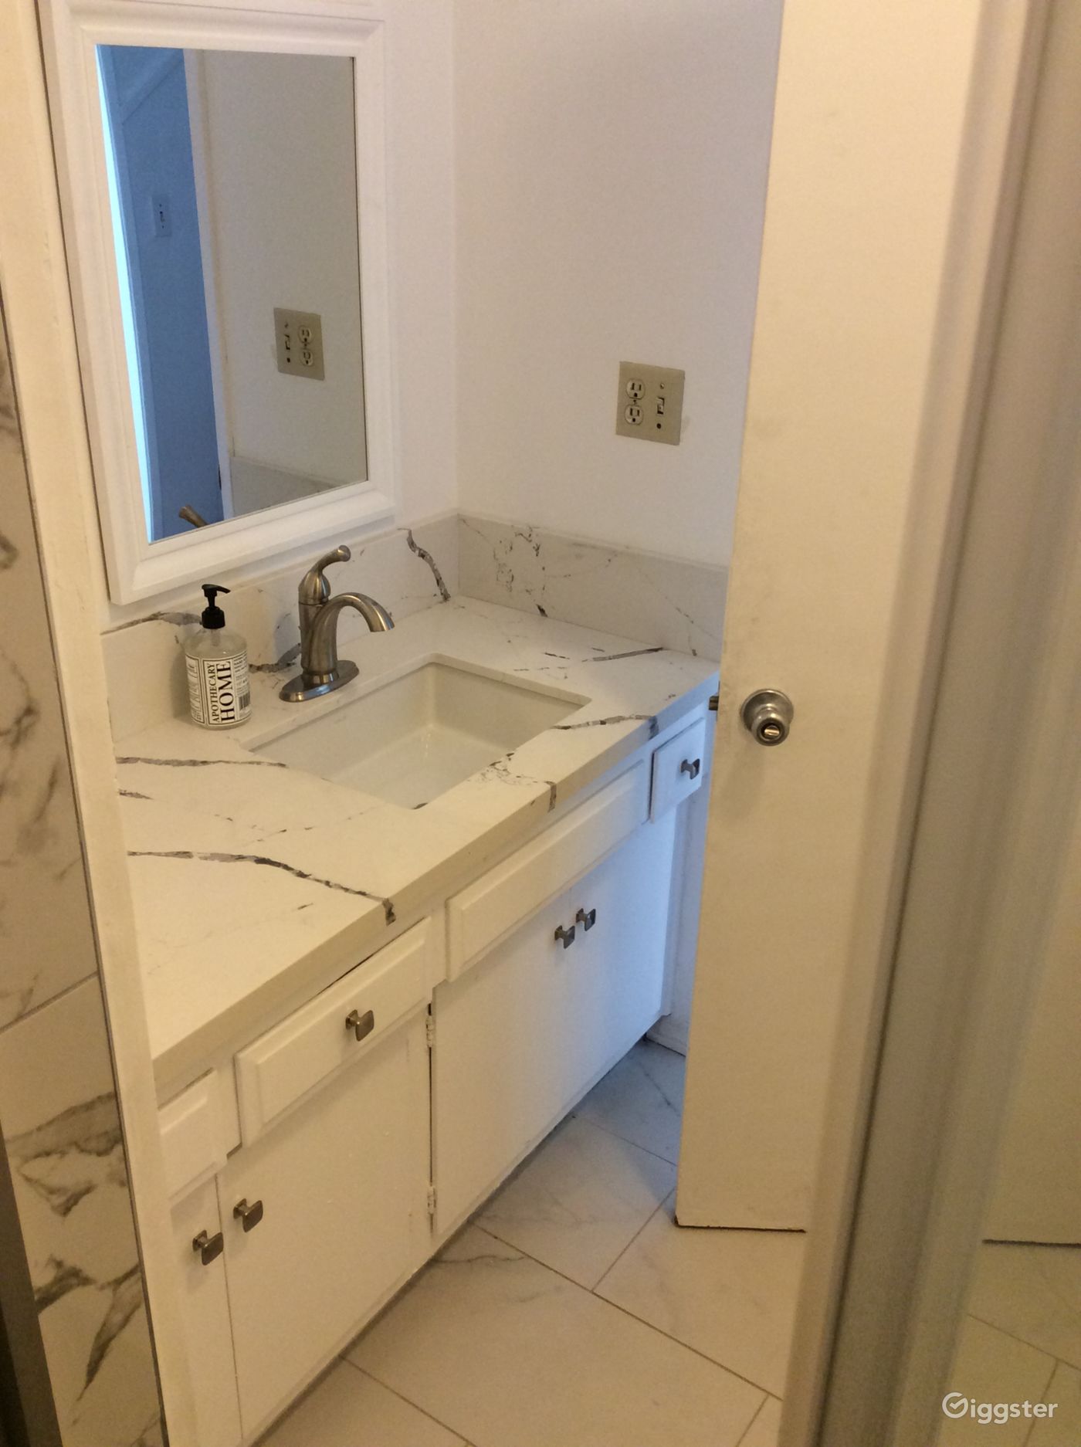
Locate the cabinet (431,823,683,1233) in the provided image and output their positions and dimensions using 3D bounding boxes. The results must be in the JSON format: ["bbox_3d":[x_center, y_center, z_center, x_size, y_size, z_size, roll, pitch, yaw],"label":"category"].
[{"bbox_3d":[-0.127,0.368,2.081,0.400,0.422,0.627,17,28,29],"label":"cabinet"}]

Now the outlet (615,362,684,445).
[{"bbox_3d":[0.170,-0.500,2.094,0.116,0.114,0.012,17,28,29],"label":"outlet"}]

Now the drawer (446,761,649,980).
[{"bbox_3d":[0.012,0.186,1.853,0.030,0.120,0.492,17,28,29],"label":"drawer"}]

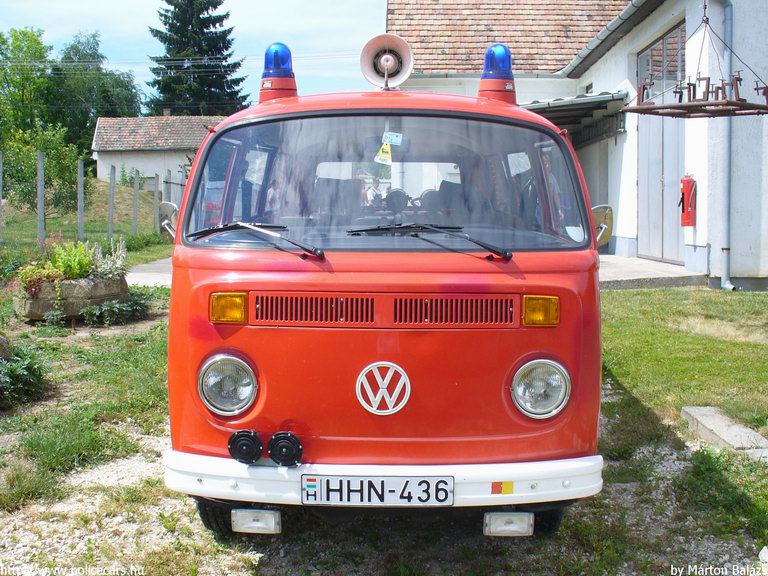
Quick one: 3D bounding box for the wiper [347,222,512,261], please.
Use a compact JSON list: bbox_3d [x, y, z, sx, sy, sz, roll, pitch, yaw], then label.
[{"bbox_3d":[0.169,-0.172,3.040,0.620,0.140,0.100,0,4,0],"label":"wiper"}]

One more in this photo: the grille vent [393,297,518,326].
[{"bbox_3d":[0.244,0.081,2.911,0.430,0.108,0.035,0,5,-4],"label":"grille vent"}]

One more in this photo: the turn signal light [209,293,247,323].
[{"bbox_3d":[-0.553,0.072,2.952,0.134,0.114,0.060,1,5,7],"label":"turn signal light"}]

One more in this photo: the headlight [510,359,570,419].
[{"bbox_3d":[0.554,0.355,2.947,0.208,0.208,0.090,0,5,-3],"label":"headlight"}]

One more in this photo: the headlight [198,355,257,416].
[{"bbox_3d":[-0.564,0.352,2.960,0.212,0.218,0.090,1,4,4],"label":"headlight"}]

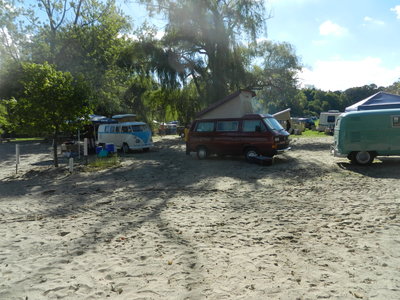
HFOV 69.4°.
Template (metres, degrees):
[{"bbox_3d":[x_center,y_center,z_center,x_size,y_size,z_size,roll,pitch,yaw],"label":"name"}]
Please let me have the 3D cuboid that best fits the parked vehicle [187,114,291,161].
[{"bbox_3d":[1.682,-0.596,13.424,4.570,2.030,1.850,2,6,33],"label":"parked vehicle"}]

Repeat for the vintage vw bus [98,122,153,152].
[{"bbox_3d":[-4.854,-0.811,18.852,4.280,1.940,1.750,3,6,43],"label":"vintage vw bus"}]

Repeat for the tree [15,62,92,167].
[{"bbox_3d":[-5.883,-1.370,11.435,3.050,4.080,3.050,-1,5,0],"label":"tree"}]

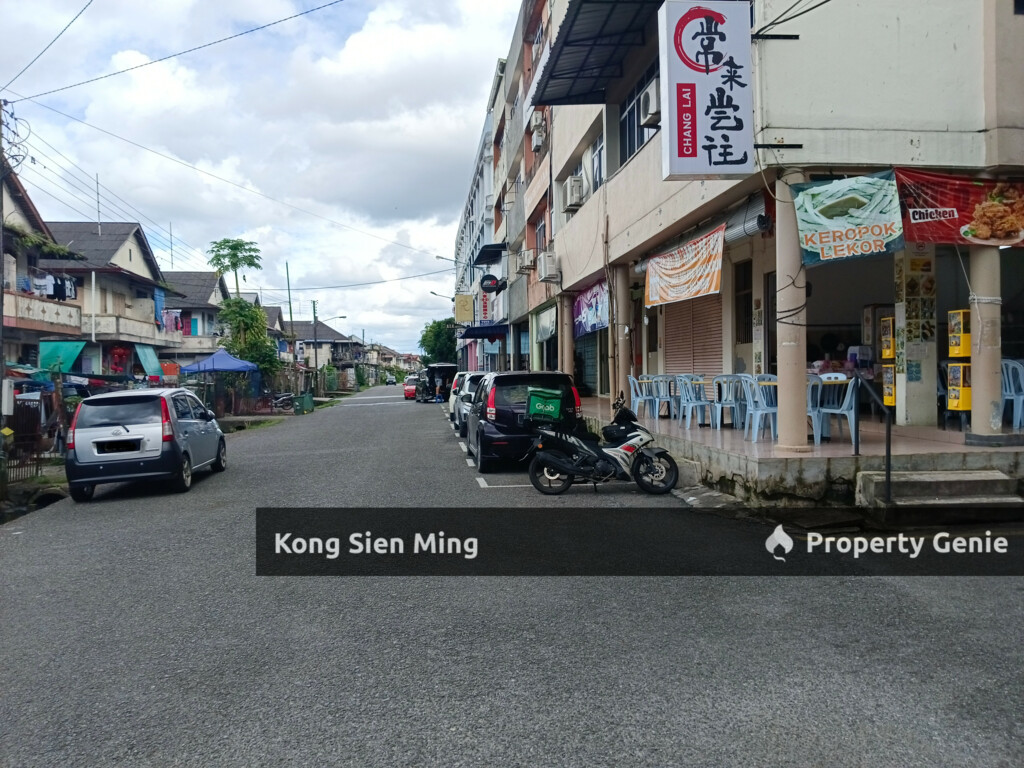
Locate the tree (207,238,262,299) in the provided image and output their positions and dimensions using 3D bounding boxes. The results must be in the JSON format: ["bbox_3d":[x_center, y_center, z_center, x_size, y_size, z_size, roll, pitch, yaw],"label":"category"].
[{"bbox_3d":[-13.094,-2.743,35.095,2.650,8.300,2.650,-1,1,-7],"label":"tree"}]

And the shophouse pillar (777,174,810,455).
[{"bbox_3d":[3.163,-0.838,8.310,0.390,3.170,0.390,-1,1,-6],"label":"shophouse pillar"}]

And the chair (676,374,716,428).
[{"bbox_3d":[2.900,0.288,11.750,0.520,0.840,0.440,-1,1,-11],"label":"chair"}]

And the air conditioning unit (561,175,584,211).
[{"bbox_3d":[1.399,-4.405,17.100,0.340,0.680,0.820,-1,1,-7],"label":"air conditioning unit"}]

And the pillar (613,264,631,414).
[{"bbox_3d":[2.367,-0.896,15.700,0.310,3.200,0.310,-1,1,-7],"label":"pillar"}]

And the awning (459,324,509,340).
[{"bbox_3d":[-1.272,-2.317,33.000,1.800,0.500,5.000,-1,1,-7],"label":"awning"}]

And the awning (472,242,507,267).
[{"bbox_3d":[-1.200,-6.450,37.027,1.250,0.320,6.000,-1,1,-7],"label":"awning"}]

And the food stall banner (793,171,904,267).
[{"bbox_3d":[3.782,-1.865,8.306,1.230,0.930,0.060,-9,2,-6],"label":"food stall banner"}]

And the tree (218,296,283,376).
[{"bbox_3d":[-12.069,-1.269,34.000,2.800,5.200,2.800,-1,1,-7],"label":"tree"}]

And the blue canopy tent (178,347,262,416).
[{"bbox_3d":[-14.221,-0.143,36.200,3.000,3.100,3.000,-1,1,-12],"label":"blue canopy tent"}]

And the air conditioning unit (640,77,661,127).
[{"bbox_3d":[2.246,-4.313,11.391,0.290,0.540,0.800,-1,1,-7],"label":"air conditioning unit"}]

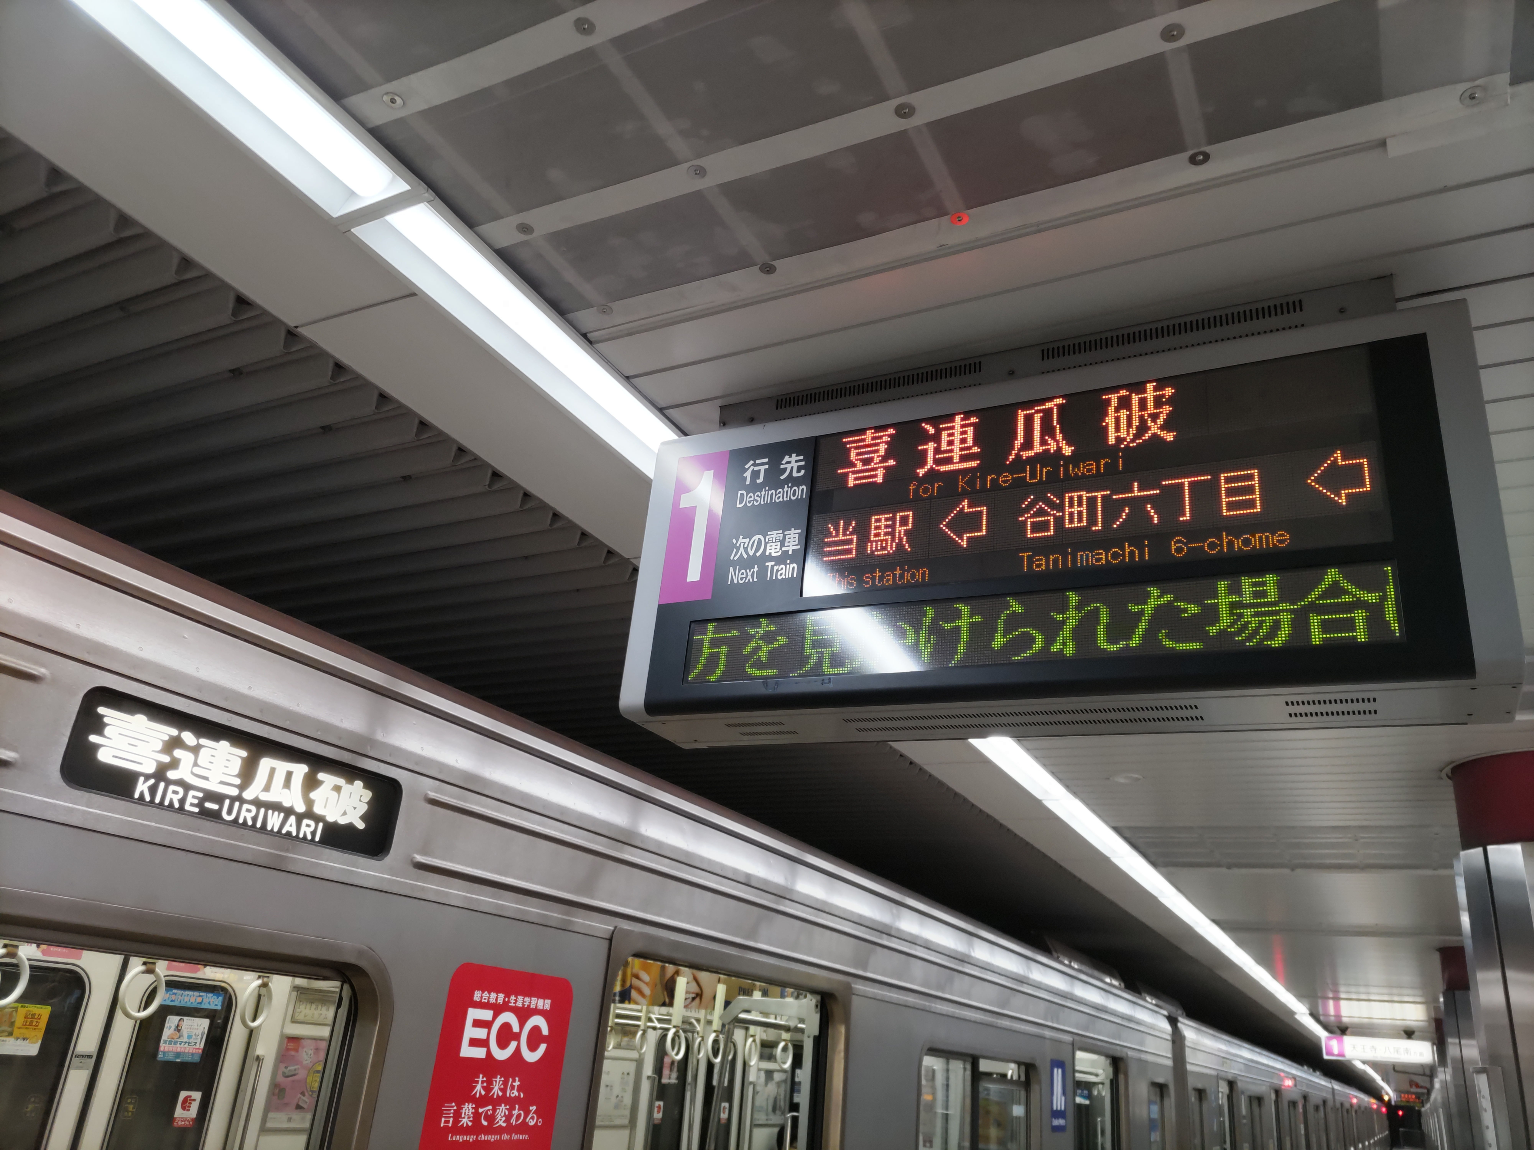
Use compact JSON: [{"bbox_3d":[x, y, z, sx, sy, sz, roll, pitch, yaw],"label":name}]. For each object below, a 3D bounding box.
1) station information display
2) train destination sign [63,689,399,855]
[{"bbox_3d":[0.372,-0.019,1.724,1.209,0.497,0.205,-6,-25,27],"label":"station information display"},{"bbox_3d":[-0.845,0.342,1.893,0.030,0.142,0.645,-6,-25,27],"label":"train destination sign"}]

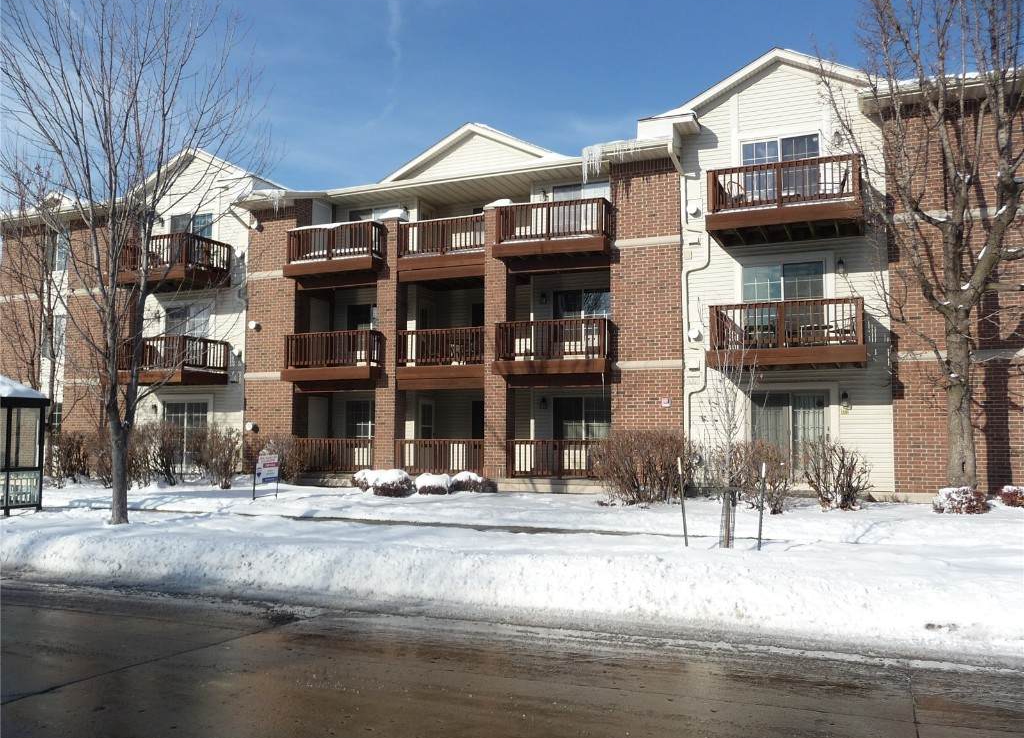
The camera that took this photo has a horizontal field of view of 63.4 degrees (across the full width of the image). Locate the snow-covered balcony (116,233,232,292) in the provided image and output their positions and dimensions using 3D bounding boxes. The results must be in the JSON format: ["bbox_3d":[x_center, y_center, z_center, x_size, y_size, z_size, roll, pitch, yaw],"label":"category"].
[{"bbox_3d":[-9.869,-2.978,23.846,2.926,1.261,1.720,-2,-5,23],"label":"snow-covered balcony"}]

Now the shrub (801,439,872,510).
[{"bbox_3d":[6.130,1.993,15.648,1.292,1.283,1.251,-2,-5,23],"label":"shrub"}]

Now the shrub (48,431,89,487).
[{"bbox_3d":[-12.059,2.397,22.527,0.957,1.391,0.911,-2,-5,22],"label":"shrub"}]

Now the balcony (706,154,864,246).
[{"bbox_3d":[5.553,-3.352,16.883,2.965,1.225,1.650,-2,-5,22],"label":"balcony"}]

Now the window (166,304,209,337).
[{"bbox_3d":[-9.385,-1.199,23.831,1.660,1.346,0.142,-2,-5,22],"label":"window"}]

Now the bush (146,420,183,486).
[{"bbox_3d":[-9.300,2.215,22.107,0.892,1.625,0.911,-2,-5,22],"label":"bush"}]

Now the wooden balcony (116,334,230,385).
[{"bbox_3d":[-9.835,-0.182,23.610,2.830,1.271,1.720,-2,-5,23],"label":"wooden balcony"}]

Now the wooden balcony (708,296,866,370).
[{"bbox_3d":[5.673,-0.636,17.073,2.984,1.242,1.720,-2,-5,23],"label":"wooden balcony"}]

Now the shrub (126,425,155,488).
[{"bbox_3d":[-10.128,2.366,22.400,0.873,1.626,0.846,-2,-5,23],"label":"shrub"}]

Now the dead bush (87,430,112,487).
[{"bbox_3d":[-10.865,2.327,21.926,0.730,1.447,0.860,-2,-5,22],"label":"dead bush"}]

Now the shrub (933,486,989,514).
[{"bbox_3d":[8.071,2.348,14.906,0.957,0.489,0.834,-2,-5,23],"label":"shrub"}]

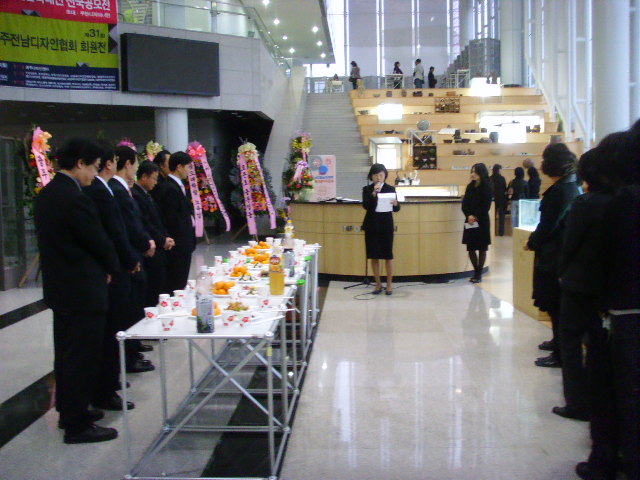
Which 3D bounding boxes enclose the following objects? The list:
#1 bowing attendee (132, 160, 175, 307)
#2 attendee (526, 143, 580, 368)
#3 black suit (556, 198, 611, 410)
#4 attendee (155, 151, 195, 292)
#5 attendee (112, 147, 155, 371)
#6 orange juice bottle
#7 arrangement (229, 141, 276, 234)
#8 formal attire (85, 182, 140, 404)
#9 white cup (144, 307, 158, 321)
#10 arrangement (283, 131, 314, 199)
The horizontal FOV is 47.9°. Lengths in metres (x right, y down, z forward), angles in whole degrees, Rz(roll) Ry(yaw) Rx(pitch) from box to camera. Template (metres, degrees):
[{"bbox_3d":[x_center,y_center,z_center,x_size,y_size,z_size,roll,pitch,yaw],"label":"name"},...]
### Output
[{"bbox_3d":[-1.503,0.127,6.231,0.450,1.620,0.520,-1,6,-2],"label":"bowing attendee"},{"bbox_3d":[1.794,0.102,5.521,0.420,1.640,0.480,1,5,23],"label":"attendee"},{"bbox_3d":[1.555,0.370,4.186,0.380,1.350,0.480,1,5,23],"label":"black suit"},{"bbox_3d":[-1.418,0.006,6.982,0.360,1.730,0.480,0,5,7],"label":"attendee"},{"bbox_3d":[-1.536,0.137,5.657,0.460,1.720,0.520,-1,6,-6],"label":"attendee"},{"bbox_3d":[-0.274,0.187,4.581,0.093,0.312,0.093,0,5,6],"label":"orange juice bottle"},{"bbox_3d":[-1.327,-0.953,14.176,0.900,1.950,0.600,-3,7,-25],"label":"arrangement"},{"bbox_3d":[-1.349,0.326,4.687,0.380,1.450,0.500,-2,5,-4],"label":"formal attire"},{"bbox_3d":[-0.879,0.380,3.781,0.071,0.068,0.071,-1,5,0],"label":"white cup"},{"bbox_3d":[-0.321,-1.064,10.448,0.460,1.020,0.400,-1,5,-6],"label":"arrangement"}]

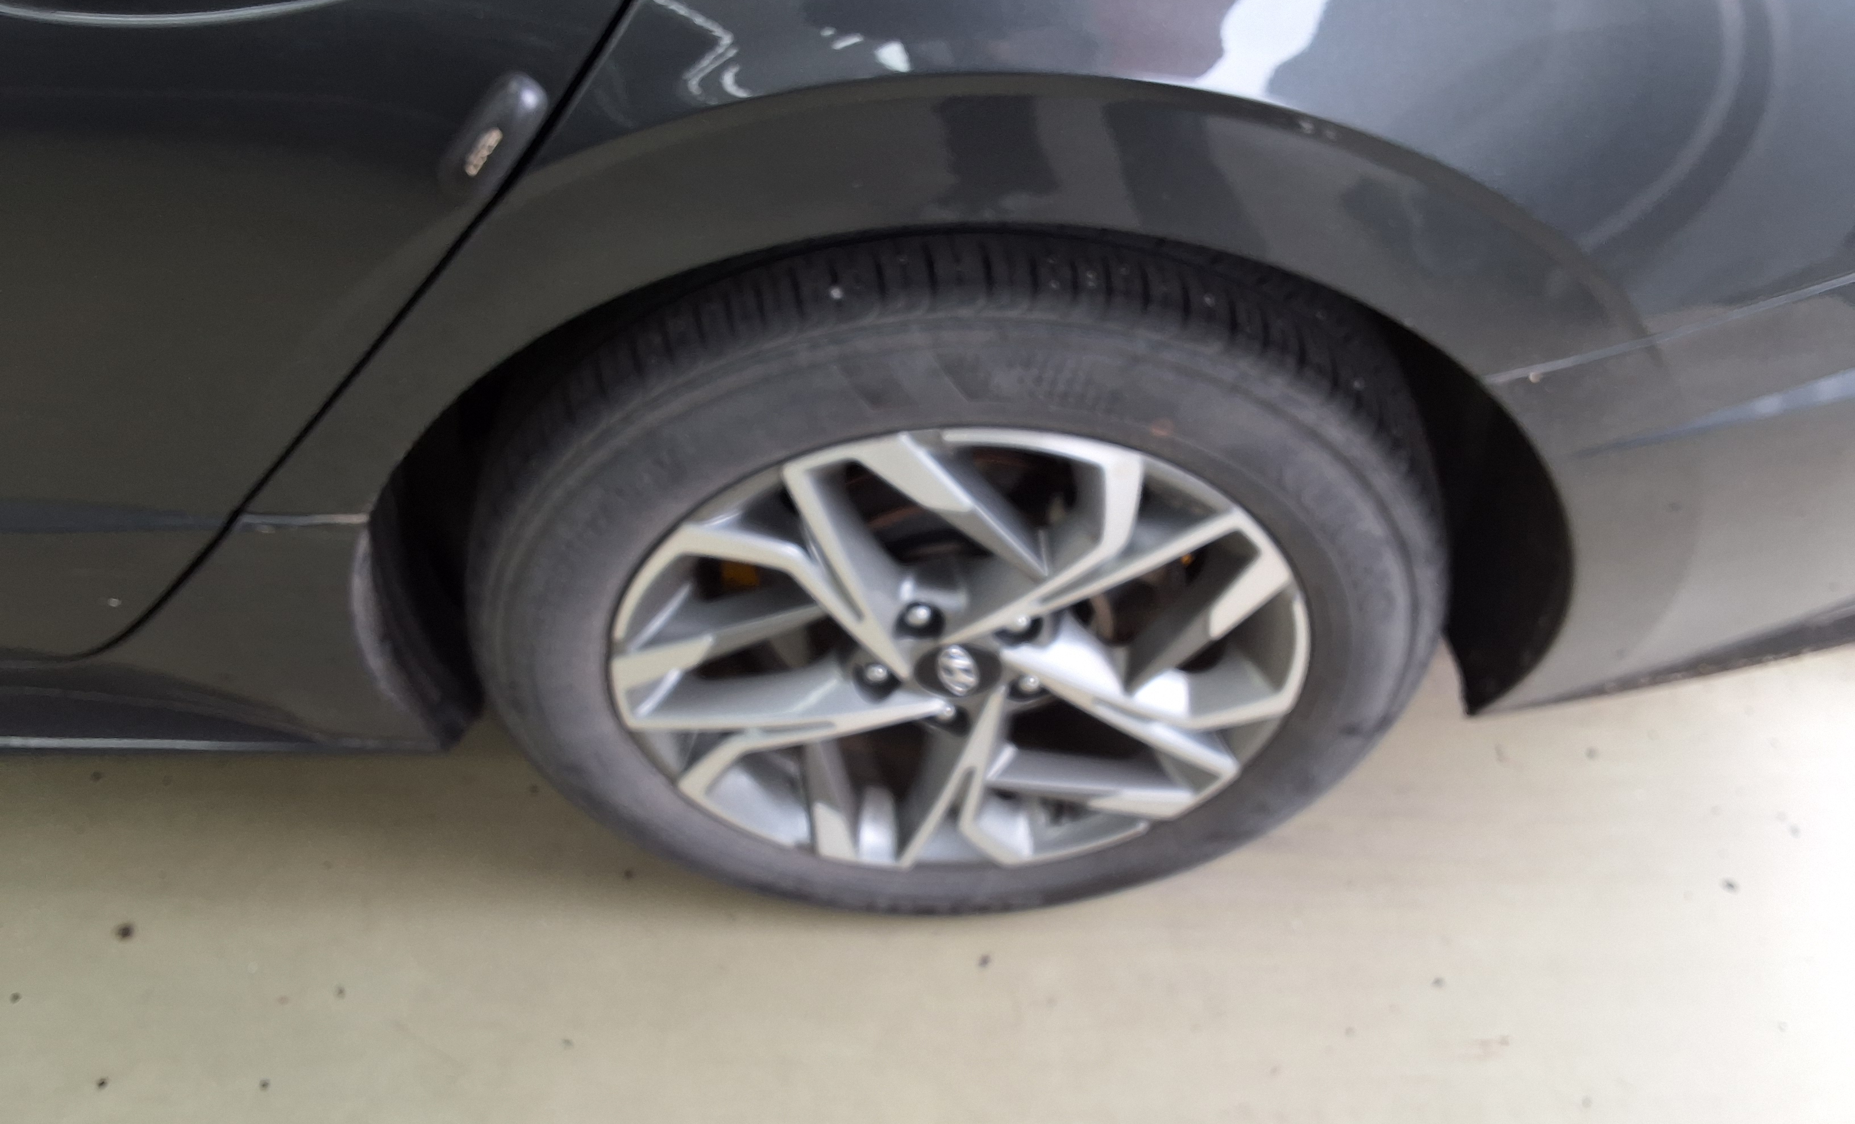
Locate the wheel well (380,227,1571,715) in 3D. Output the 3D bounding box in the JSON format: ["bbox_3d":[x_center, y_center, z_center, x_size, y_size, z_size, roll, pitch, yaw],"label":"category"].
[{"bbox_3d":[0.032,-0.095,0.987,0.745,0.465,0.270,1,47,-3],"label":"wheel well"}]

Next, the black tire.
[{"bbox_3d":[0.020,0.014,1.086,0.668,0.662,0.222,1,47,-3],"label":"black tire"}]

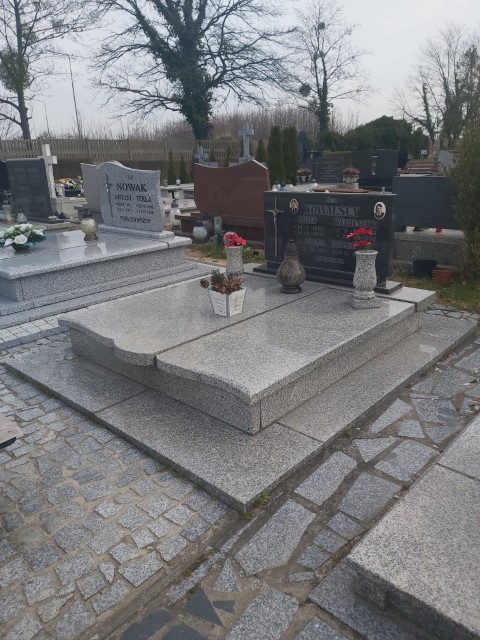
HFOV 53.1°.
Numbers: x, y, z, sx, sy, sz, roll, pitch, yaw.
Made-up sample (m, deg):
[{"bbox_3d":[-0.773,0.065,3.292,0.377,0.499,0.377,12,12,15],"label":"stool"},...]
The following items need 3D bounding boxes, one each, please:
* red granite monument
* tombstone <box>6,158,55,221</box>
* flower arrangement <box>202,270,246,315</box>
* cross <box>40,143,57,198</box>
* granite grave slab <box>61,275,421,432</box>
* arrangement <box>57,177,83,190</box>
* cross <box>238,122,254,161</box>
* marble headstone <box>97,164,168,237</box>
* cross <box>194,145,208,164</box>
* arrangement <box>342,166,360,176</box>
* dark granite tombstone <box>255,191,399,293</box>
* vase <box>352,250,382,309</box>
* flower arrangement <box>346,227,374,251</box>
[{"bbox_3d":[-0.197,-1.948,7.882,2.300,1.230,0.340,14,25,41],"label":"red granite monument"},{"bbox_3d":[-3.485,-2.195,8.059,1.210,0.926,0.142,15,25,40],"label":"tombstone"},{"bbox_3d":[-0.104,-0.194,3.303,0.258,0.294,0.231,15,25,40],"label":"flower arrangement"},{"bbox_3d":[-4.140,-3.208,10.414,0.659,1.113,0.142,15,25,40],"label":"cross"},{"bbox_3d":[-0.016,0.042,3.639,1.950,0.220,1.940,14,25,41],"label":"granite grave slab"},{"bbox_3d":[-4.079,-3.266,11.500,0.570,0.330,0.380,14,25,41],"label":"arrangement"},{"bbox_3d":[0.166,-4.580,12.300,0.450,0.960,0.140,14,25,41],"label":"cross"},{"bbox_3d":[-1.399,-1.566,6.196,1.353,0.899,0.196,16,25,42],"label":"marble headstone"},{"bbox_3d":[-1.041,-4.476,13.000,0.390,0.520,0.130,14,25,41],"label":"cross"},{"bbox_3d":[2.389,-3.178,10.300,0.340,0.220,0.340,14,25,41],"label":"arrangement"},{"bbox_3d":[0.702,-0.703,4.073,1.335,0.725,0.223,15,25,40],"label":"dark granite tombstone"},{"bbox_3d":[0.894,-0.294,3.376,0.182,0.383,0.182,-3,19,-4],"label":"vase"},{"bbox_3d":[0.824,-0.554,3.286,0.205,0.187,0.169,4,19,15],"label":"flower arrangement"}]

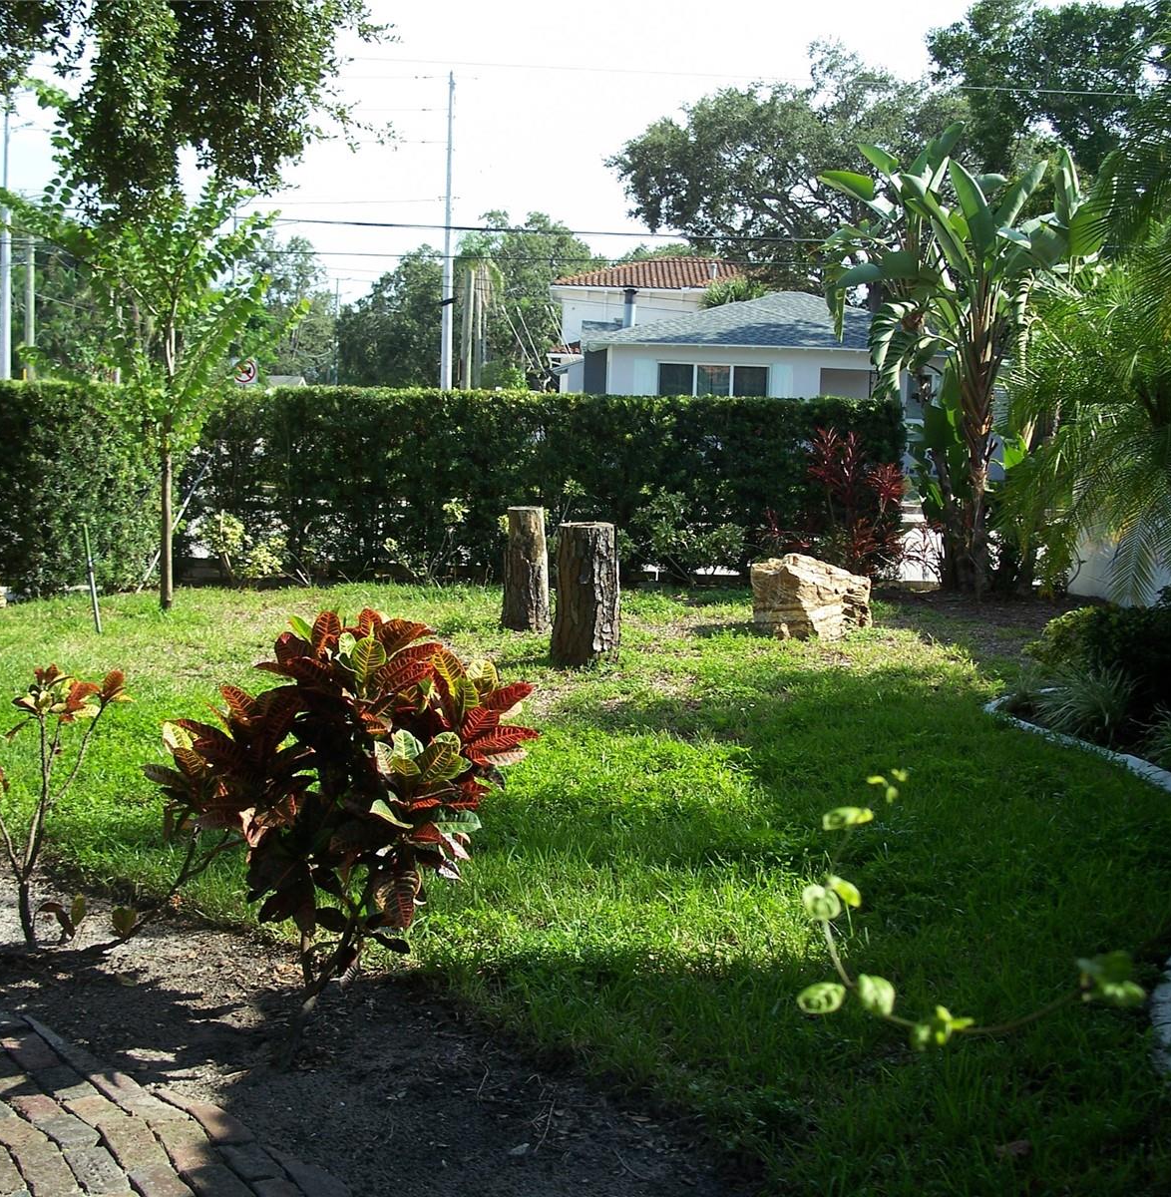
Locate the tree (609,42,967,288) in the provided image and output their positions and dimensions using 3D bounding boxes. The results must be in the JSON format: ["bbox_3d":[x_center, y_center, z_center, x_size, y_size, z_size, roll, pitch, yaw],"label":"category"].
[{"bbox_3d":[6.903,-10.897,54.264,12.200,13.075,11.500,1,6,0],"label":"tree"}]

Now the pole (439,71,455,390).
[{"bbox_3d":[-4.036,-9.817,50.367,0.340,11.233,0.340,1,6,0],"label":"pole"}]

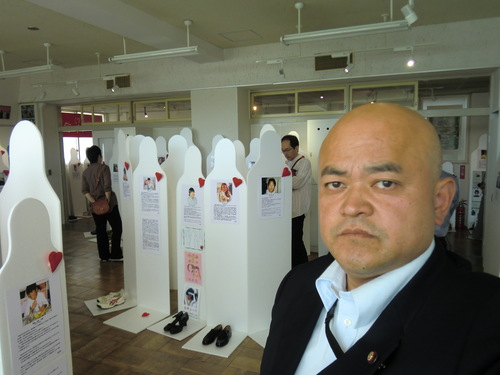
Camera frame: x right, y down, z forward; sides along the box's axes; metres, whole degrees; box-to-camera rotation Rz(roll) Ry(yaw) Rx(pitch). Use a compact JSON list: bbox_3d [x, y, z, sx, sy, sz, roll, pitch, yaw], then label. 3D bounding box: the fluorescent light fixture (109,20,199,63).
[{"bbox_3d":[-1.184,-1.737,4.507,1.250,0.380,0.150,1,5,19],"label":"fluorescent light fixture"}]

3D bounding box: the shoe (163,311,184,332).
[{"bbox_3d":[-0.653,1.154,3.260,0.080,0.120,0.208,3,6,37],"label":"shoe"}]

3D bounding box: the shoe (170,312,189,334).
[{"bbox_3d":[-0.591,1.158,3.216,0.080,0.120,0.208,3,5,31],"label":"shoe"}]

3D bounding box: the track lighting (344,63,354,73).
[{"bbox_3d":[1.149,-1.386,4.336,0.070,0.080,0.120,4,49,41],"label":"track lighting"}]

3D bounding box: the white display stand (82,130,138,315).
[{"bbox_3d":[-1.416,0.306,3.738,0.400,1.758,0.400,-3,5,-36],"label":"white display stand"}]

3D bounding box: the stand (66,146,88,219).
[{"bbox_3d":[-4.293,-0.070,9.109,0.400,1.690,0.400,2,5,22],"label":"stand"}]

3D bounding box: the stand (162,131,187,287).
[{"bbox_3d":[-0.795,0.275,4.345,0.400,1.722,0.400,0,4,3],"label":"stand"}]

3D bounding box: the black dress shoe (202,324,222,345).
[{"bbox_3d":[-0.301,1.189,3.054,0.090,0.080,0.248,2,5,25],"label":"black dress shoe"}]

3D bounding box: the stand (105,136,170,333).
[{"bbox_3d":[-1.034,0.377,3.376,0.400,1.670,0.400,2,5,28],"label":"stand"}]

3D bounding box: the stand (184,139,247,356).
[{"bbox_3d":[-0.273,0.425,2.973,0.400,1.633,0.400,2,5,23],"label":"stand"}]

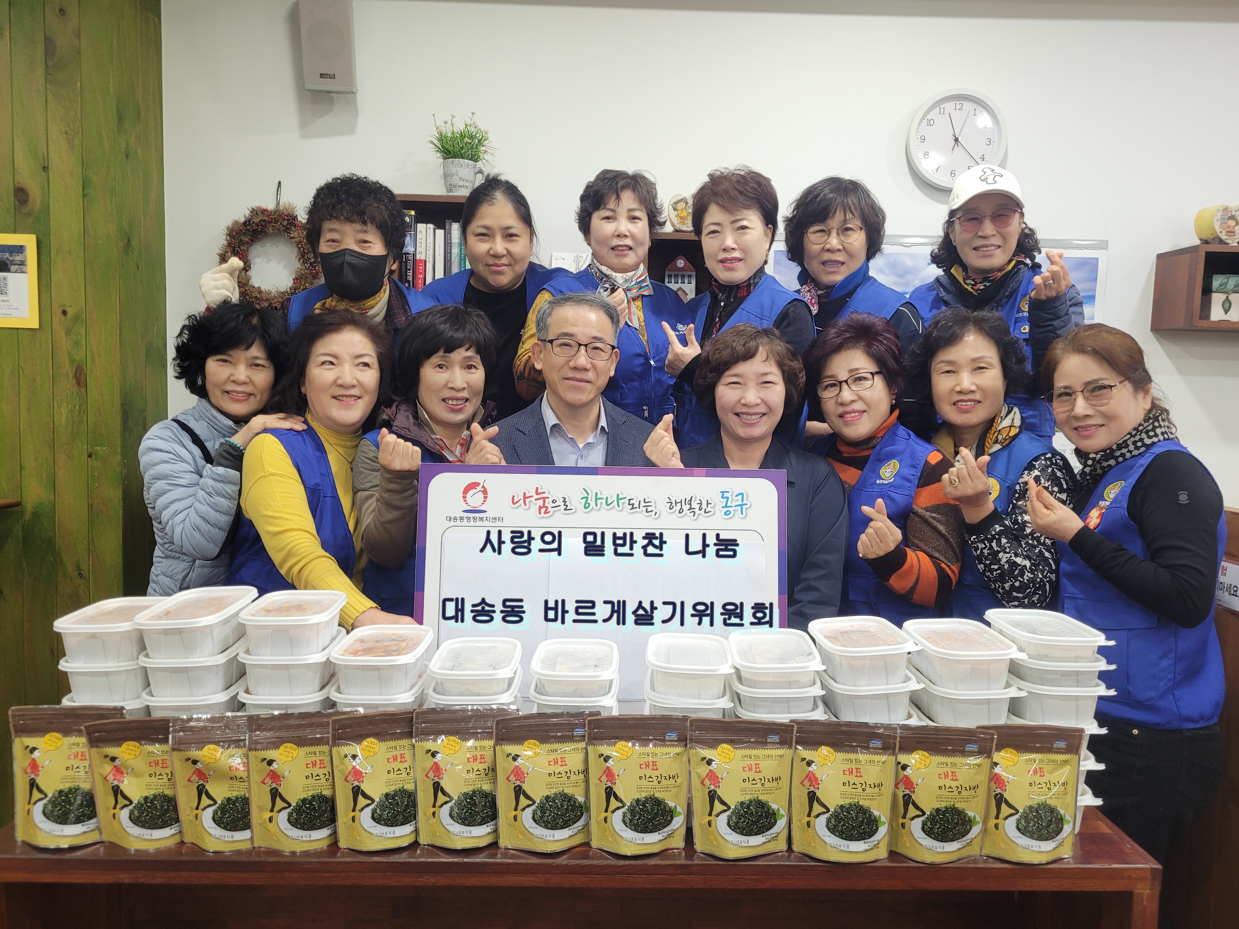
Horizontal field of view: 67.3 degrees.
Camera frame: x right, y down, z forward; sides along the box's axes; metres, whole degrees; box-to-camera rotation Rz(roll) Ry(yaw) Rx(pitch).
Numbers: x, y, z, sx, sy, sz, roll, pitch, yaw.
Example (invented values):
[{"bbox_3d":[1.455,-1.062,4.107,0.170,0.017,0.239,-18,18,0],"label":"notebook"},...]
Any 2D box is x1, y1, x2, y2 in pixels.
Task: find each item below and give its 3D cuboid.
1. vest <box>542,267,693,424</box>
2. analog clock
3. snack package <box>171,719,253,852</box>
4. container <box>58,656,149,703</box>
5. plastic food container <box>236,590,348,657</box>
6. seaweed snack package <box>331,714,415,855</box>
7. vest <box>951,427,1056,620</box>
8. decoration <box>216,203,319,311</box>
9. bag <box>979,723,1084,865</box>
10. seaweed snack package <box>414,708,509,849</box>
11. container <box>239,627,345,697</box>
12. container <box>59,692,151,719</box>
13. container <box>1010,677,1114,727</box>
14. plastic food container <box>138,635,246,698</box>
[{"bbox_3d":[0.006,-0.155,2.170,0.400,0.600,0.260,1,5,-5],"label":"vest"},{"bbox_3d":[0.990,-0.953,2.730,0.288,0.288,0.045,1,5,-1],"label":"analog clock"},{"bbox_3d":[-0.528,0.421,1.250,0.143,0.170,0.050,-3,-1,-5],"label":"snack package"},{"bbox_3d":[-0.746,0.307,1.423,0.131,0.058,0.183,1,5,-2],"label":"container"},{"bbox_3d":[-0.517,0.252,1.488,0.134,0.061,0.202,1,4,-4],"label":"plastic food container"},{"bbox_3d":[-0.324,0.427,1.264,0.142,0.177,0.050,0,1,-12],"label":"seaweed snack package"},{"bbox_3d":[0.672,0.225,1.760,0.390,0.590,0.260,3,5,21],"label":"vest"},{"bbox_3d":[-0.973,-0.573,2.580,0.285,0.290,0.060,1,4,-1],"label":"decoration"},{"bbox_3d":[0.557,0.444,1.266,0.142,0.177,0.050,1,0,1],"label":"bag"},{"bbox_3d":[-0.213,0.429,1.284,0.138,0.186,0.045,1,4,-4],"label":"seaweed snack package"},{"bbox_3d":[-0.480,0.289,1.377,0.124,0.060,0.183,1,4,-4],"label":"container"},{"bbox_3d":[-0.755,0.363,1.425,0.130,0.058,0.182,1,5,-3],"label":"container"},{"bbox_3d":[0.626,0.331,1.387,0.130,0.058,0.182,2,5,1],"label":"container"},{"bbox_3d":[-0.634,0.301,1.423,0.131,0.058,0.183,1,5,-1],"label":"plastic food container"}]

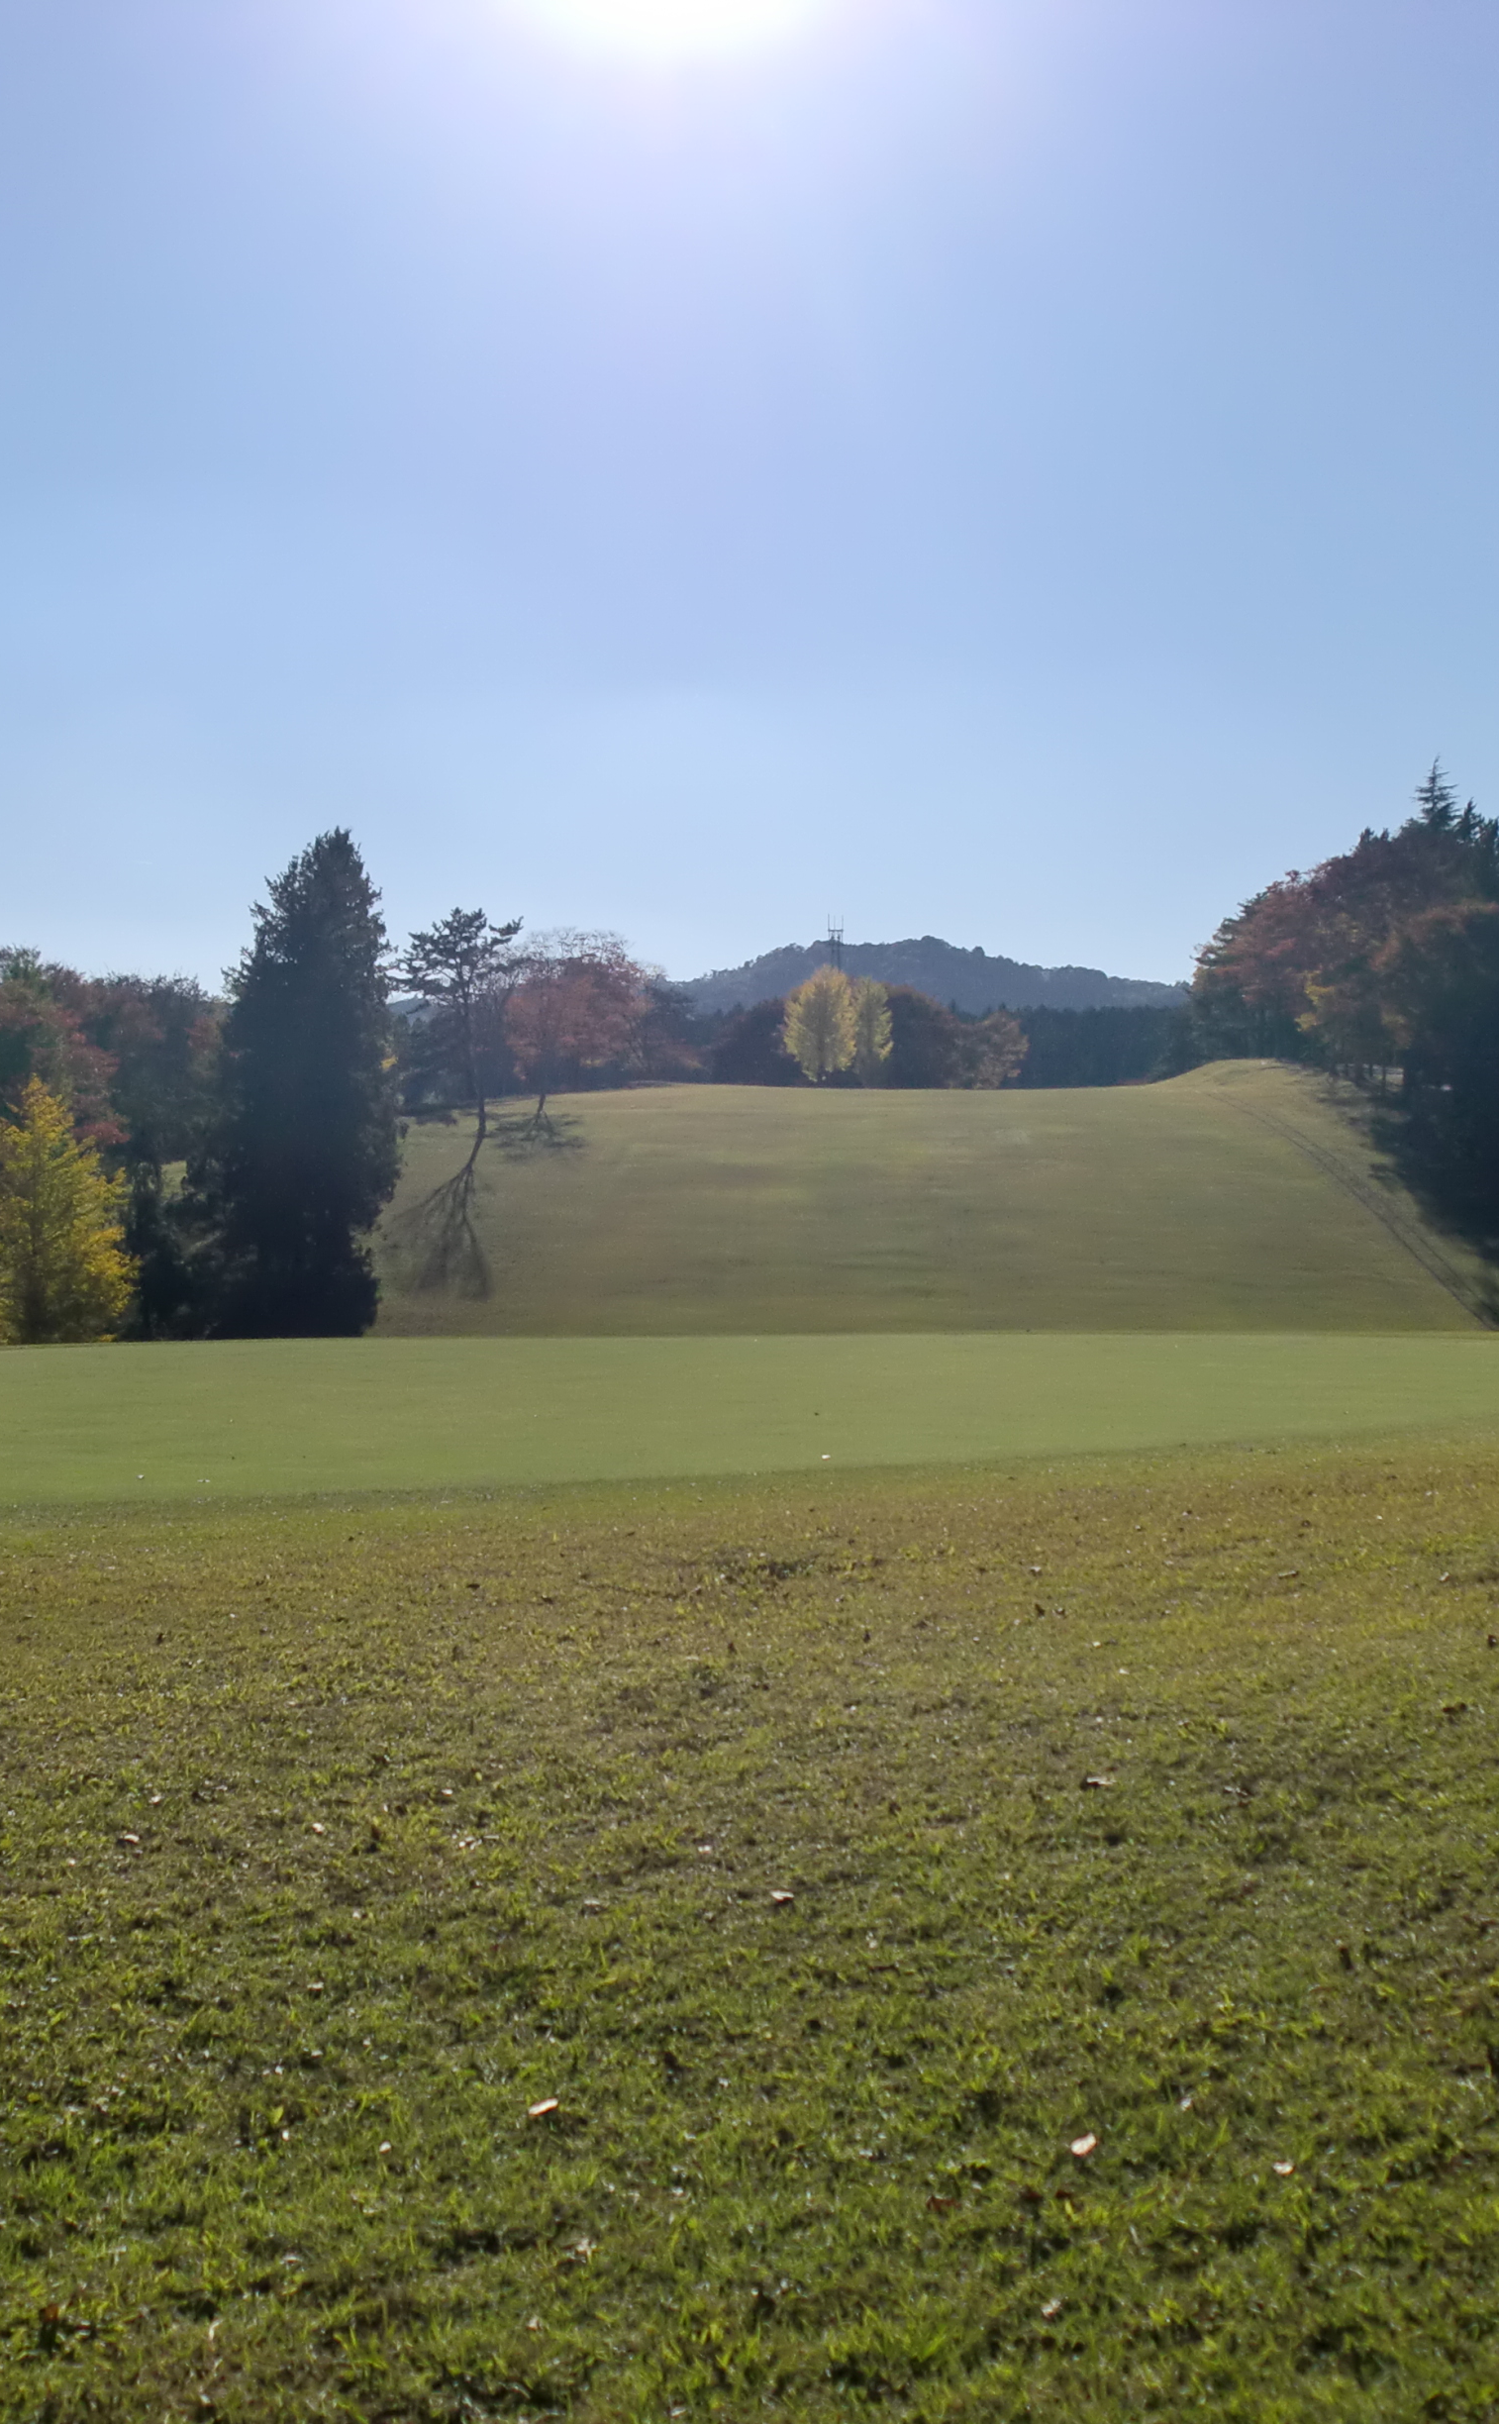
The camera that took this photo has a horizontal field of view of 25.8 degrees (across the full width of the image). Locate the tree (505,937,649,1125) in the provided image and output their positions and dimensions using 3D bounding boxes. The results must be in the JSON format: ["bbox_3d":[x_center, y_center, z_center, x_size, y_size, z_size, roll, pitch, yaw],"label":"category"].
[{"bbox_3d":[-10.088,-11.052,192.000,8.500,10.400,8.000,0,1,0],"label":"tree"}]

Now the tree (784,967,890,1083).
[{"bbox_3d":[5.464,-11.813,208.000,6.900,7.800,6.300,0,1,0],"label":"tree"}]

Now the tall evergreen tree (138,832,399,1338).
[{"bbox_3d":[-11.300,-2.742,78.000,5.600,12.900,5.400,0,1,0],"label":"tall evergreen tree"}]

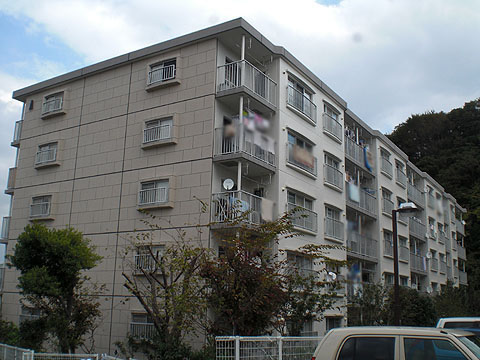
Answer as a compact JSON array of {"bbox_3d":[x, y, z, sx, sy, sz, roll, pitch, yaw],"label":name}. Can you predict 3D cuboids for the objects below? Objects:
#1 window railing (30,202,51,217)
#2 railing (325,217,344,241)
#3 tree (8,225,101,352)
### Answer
[{"bbox_3d":[-9.535,1.452,25.286,1.480,0.600,0.150,-7,-16,32],"label":"window railing"},{"bbox_3d":[4.614,2.462,25.857,0.150,0.905,2.368,-7,-16,32],"label":"railing"},{"bbox_3d":[-6.135,3.903,17.443,3.056,4.802,3.056,6,-14,-18],"label":"tree"}]

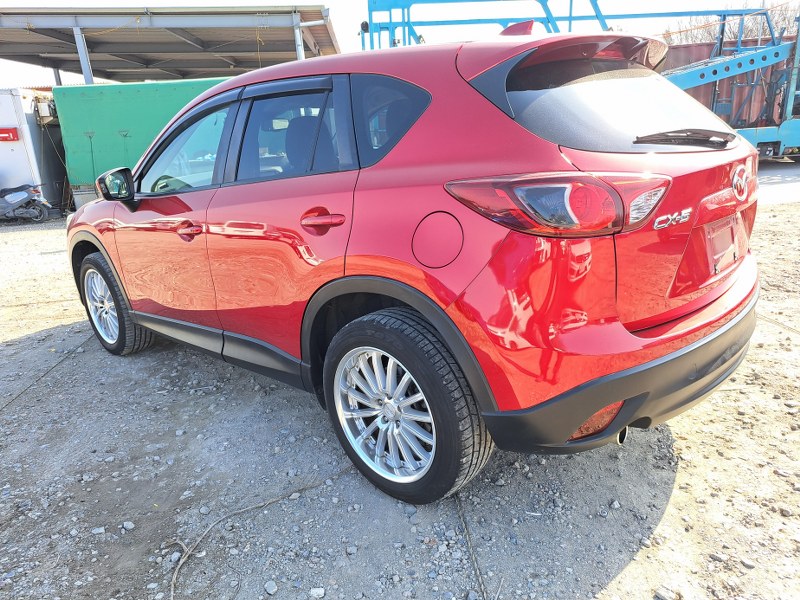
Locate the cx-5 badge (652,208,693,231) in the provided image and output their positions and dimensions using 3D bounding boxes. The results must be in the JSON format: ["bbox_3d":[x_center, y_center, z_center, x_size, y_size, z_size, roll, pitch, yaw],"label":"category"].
[{"bbox_3d":[0.799,-0.233,1.627,0.165,0.035,0.010,-12,17,-28],"label":"cx-5 badge"}]

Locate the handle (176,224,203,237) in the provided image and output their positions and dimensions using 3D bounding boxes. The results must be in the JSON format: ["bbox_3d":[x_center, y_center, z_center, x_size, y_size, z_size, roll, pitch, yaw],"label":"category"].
[{"bbox_3d":[-1.007,-0.337,2.670,0.235,0.045,0.045,11,21,41],"label":"handle"}]

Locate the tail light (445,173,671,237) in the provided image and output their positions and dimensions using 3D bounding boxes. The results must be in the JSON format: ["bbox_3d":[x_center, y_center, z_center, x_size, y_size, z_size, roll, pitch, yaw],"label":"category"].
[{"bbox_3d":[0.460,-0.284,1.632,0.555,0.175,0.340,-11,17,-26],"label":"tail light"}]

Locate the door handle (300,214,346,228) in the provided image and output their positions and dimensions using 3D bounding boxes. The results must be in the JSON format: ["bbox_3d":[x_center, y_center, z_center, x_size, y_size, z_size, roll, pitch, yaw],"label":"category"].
[{"bbox_3d":[-0.273,-0.282,1.982,0.235,0.045,0.045,11,21,41],"label":"door handle"}]

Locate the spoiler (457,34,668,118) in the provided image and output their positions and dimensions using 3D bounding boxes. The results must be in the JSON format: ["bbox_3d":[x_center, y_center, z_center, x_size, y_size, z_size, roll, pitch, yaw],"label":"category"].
[{"bbox_3d":[0.724,-0.859,2.108,0.350,0.270,1.240,11,21,41],"label":"spoiler"}]

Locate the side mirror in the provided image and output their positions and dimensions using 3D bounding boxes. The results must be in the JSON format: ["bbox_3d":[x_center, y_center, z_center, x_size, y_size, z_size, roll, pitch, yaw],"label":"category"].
[{"bbox_3d":[-1.517,-0.624,2.965,0.140,0.185,0.200,11,21,41],"label":"side mirror"}]

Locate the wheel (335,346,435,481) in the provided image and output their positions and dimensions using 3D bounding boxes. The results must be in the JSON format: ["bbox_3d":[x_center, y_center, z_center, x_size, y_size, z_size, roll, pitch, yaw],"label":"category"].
[{"bbox_3d":[0.001,0.396,2.080,0.518,0.518,0.200,11,21,41],"label":"wheel"}]

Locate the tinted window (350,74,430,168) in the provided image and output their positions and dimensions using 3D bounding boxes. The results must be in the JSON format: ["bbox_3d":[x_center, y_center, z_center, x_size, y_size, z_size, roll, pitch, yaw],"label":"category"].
[{"bbox_3d":[-0.049,-0.623,1.912,0.381,0.352,0.050,8,-2,37],"label":"tinted window"}]

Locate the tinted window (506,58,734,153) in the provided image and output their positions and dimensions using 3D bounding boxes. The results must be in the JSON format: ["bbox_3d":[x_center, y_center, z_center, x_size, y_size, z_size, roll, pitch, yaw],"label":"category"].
[{"bbox_3d":[0.876,-0.688,2.018,1.220,0.130,0.470,-19,61,-44],"label":"tinted window"}]

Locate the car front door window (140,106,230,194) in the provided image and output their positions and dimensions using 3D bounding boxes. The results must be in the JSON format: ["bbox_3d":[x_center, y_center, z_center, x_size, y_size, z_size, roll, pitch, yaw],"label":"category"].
[{"bbox_3d":[-1.135,-0.765,2.906,0.817,0.439,0.050,11,0,41],"label":"car front door window"}]

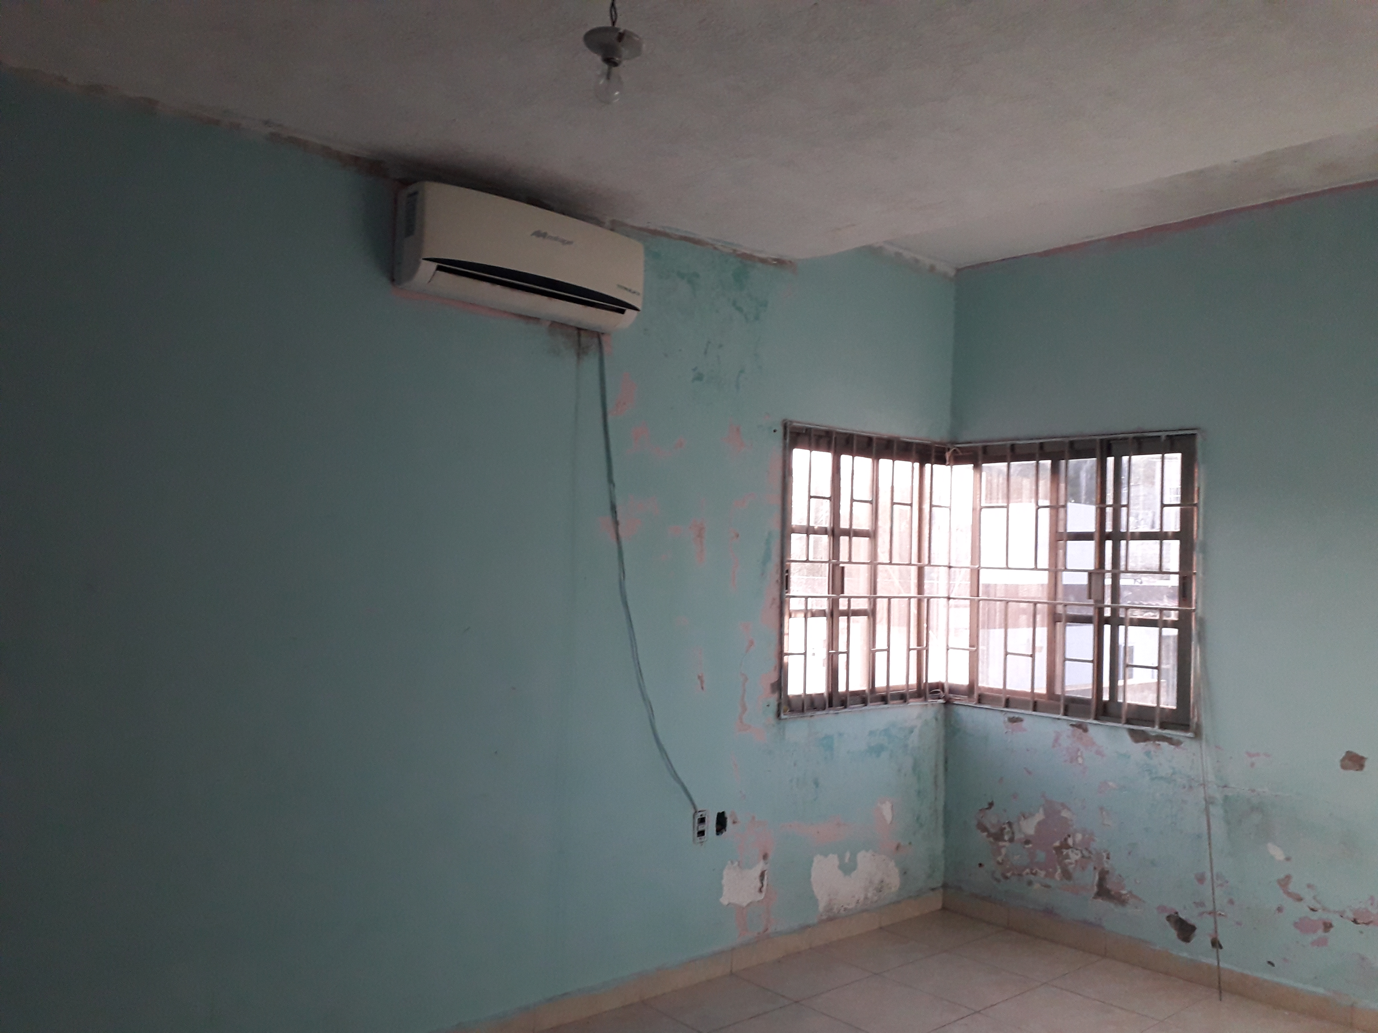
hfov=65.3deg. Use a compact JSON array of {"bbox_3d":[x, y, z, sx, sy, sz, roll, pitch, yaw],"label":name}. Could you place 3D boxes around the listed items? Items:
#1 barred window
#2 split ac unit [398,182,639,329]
[{"bbox_3d":[1.127,0.223,4.096,1.126,1.149,1.154,4,-4,-41],"label":"barred window"},{"bbox_3d":[-0.491,-0.771,3.269,0.767,0.290,0.200,4,-4,-41],"label":"split ac unit"}]

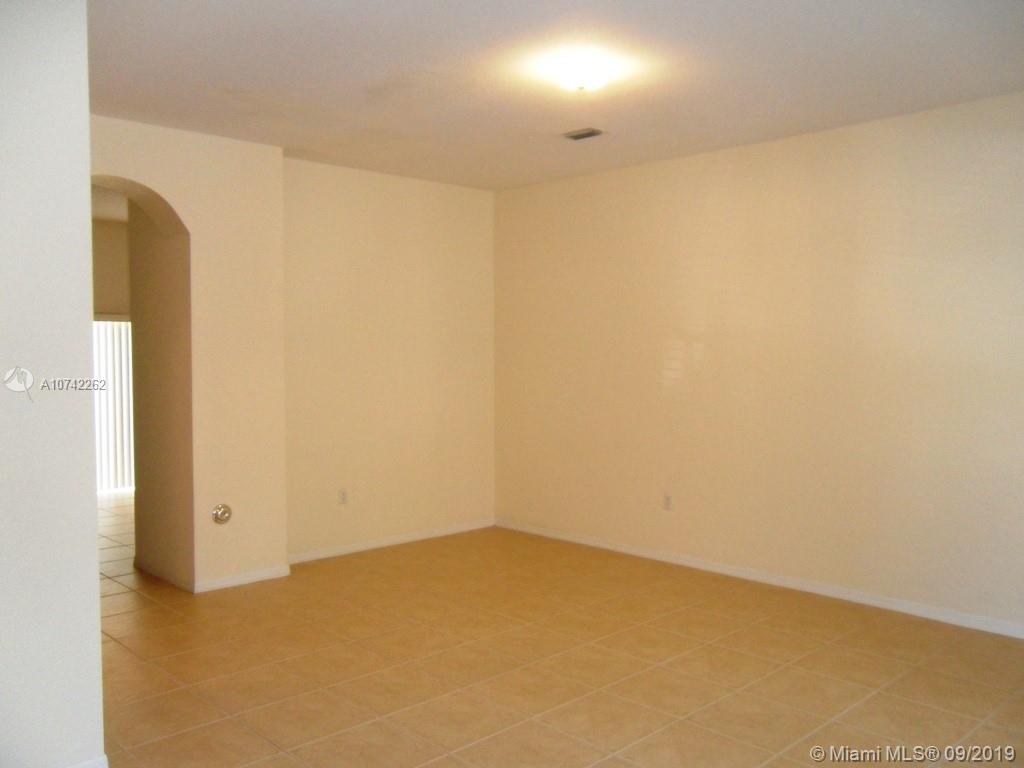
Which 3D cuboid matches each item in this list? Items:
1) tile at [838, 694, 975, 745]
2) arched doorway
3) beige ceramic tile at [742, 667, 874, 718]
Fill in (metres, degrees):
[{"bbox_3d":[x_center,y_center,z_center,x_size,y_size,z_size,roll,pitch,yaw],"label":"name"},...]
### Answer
[{"bbox_3d":[1.658,1.402,3.437,0.443,0.012,0.443,-1,1,-44],"label":"tile"},{"bbox_3d":[-2.452,0.057,5.047,0.904,2.589,0.280,-2,3,-44],"label":"arched doorway"},{"bbox_3d":[1.349,1.400,3.770,0.444,0.010,0.444,-2,3,-44],"label":"beige ceramic tile"}]

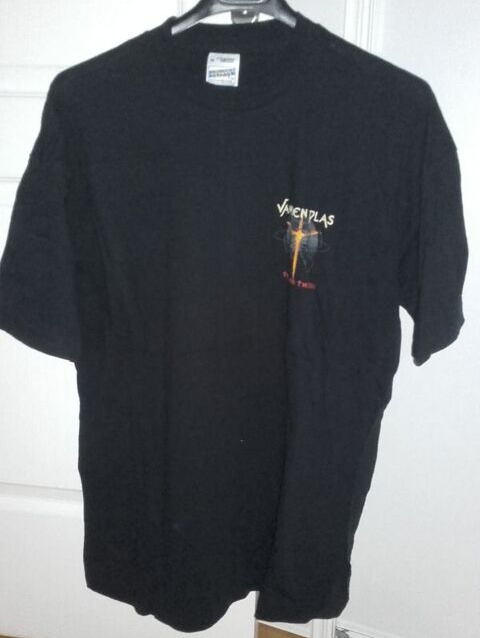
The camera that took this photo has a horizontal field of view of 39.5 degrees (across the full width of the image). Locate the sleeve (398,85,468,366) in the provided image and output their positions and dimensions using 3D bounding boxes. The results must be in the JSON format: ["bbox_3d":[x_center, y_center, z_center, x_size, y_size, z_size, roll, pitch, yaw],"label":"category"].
[{"bbox_3d":[0.231,-0.114,0.803,0.095,0.325,0.140,3,13,4],"label":"sleeve"}]

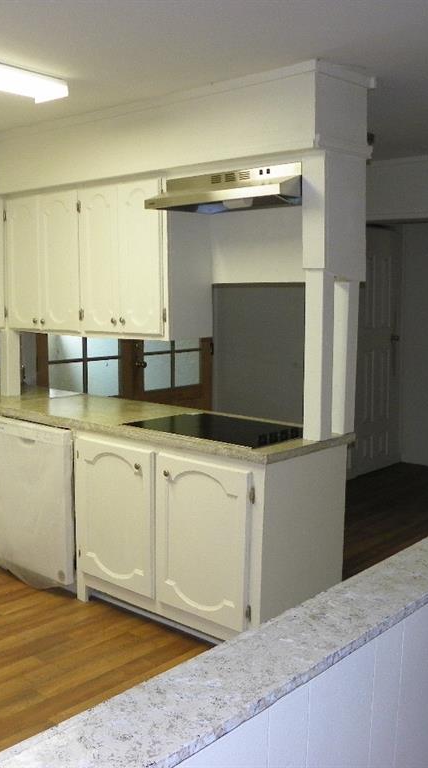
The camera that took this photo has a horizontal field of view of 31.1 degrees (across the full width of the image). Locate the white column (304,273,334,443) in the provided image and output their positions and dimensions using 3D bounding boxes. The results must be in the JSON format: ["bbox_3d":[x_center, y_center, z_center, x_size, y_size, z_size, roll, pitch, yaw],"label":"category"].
[{"bbox_3d":[0.444,-0.122,3.250,0.089,0.718,0.089,6,9,41],"label":"white column"}]

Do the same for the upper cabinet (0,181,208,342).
[{"bbox_3d":[-0.618,-0.654,4.129,1.365,0.776,0.295,6,9,41],"label":"upper cabinet"}]

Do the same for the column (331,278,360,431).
[{"bbox_3d":[0.575,-0.118,3.410,0.089,0.675,0.089,6,9,41],"label":"column"}]

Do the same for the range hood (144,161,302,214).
[{"bbox_3d":[0.114,-0.843,3.347,0.759,0.145,0.432,6,9,41],"label":"range hood"}]

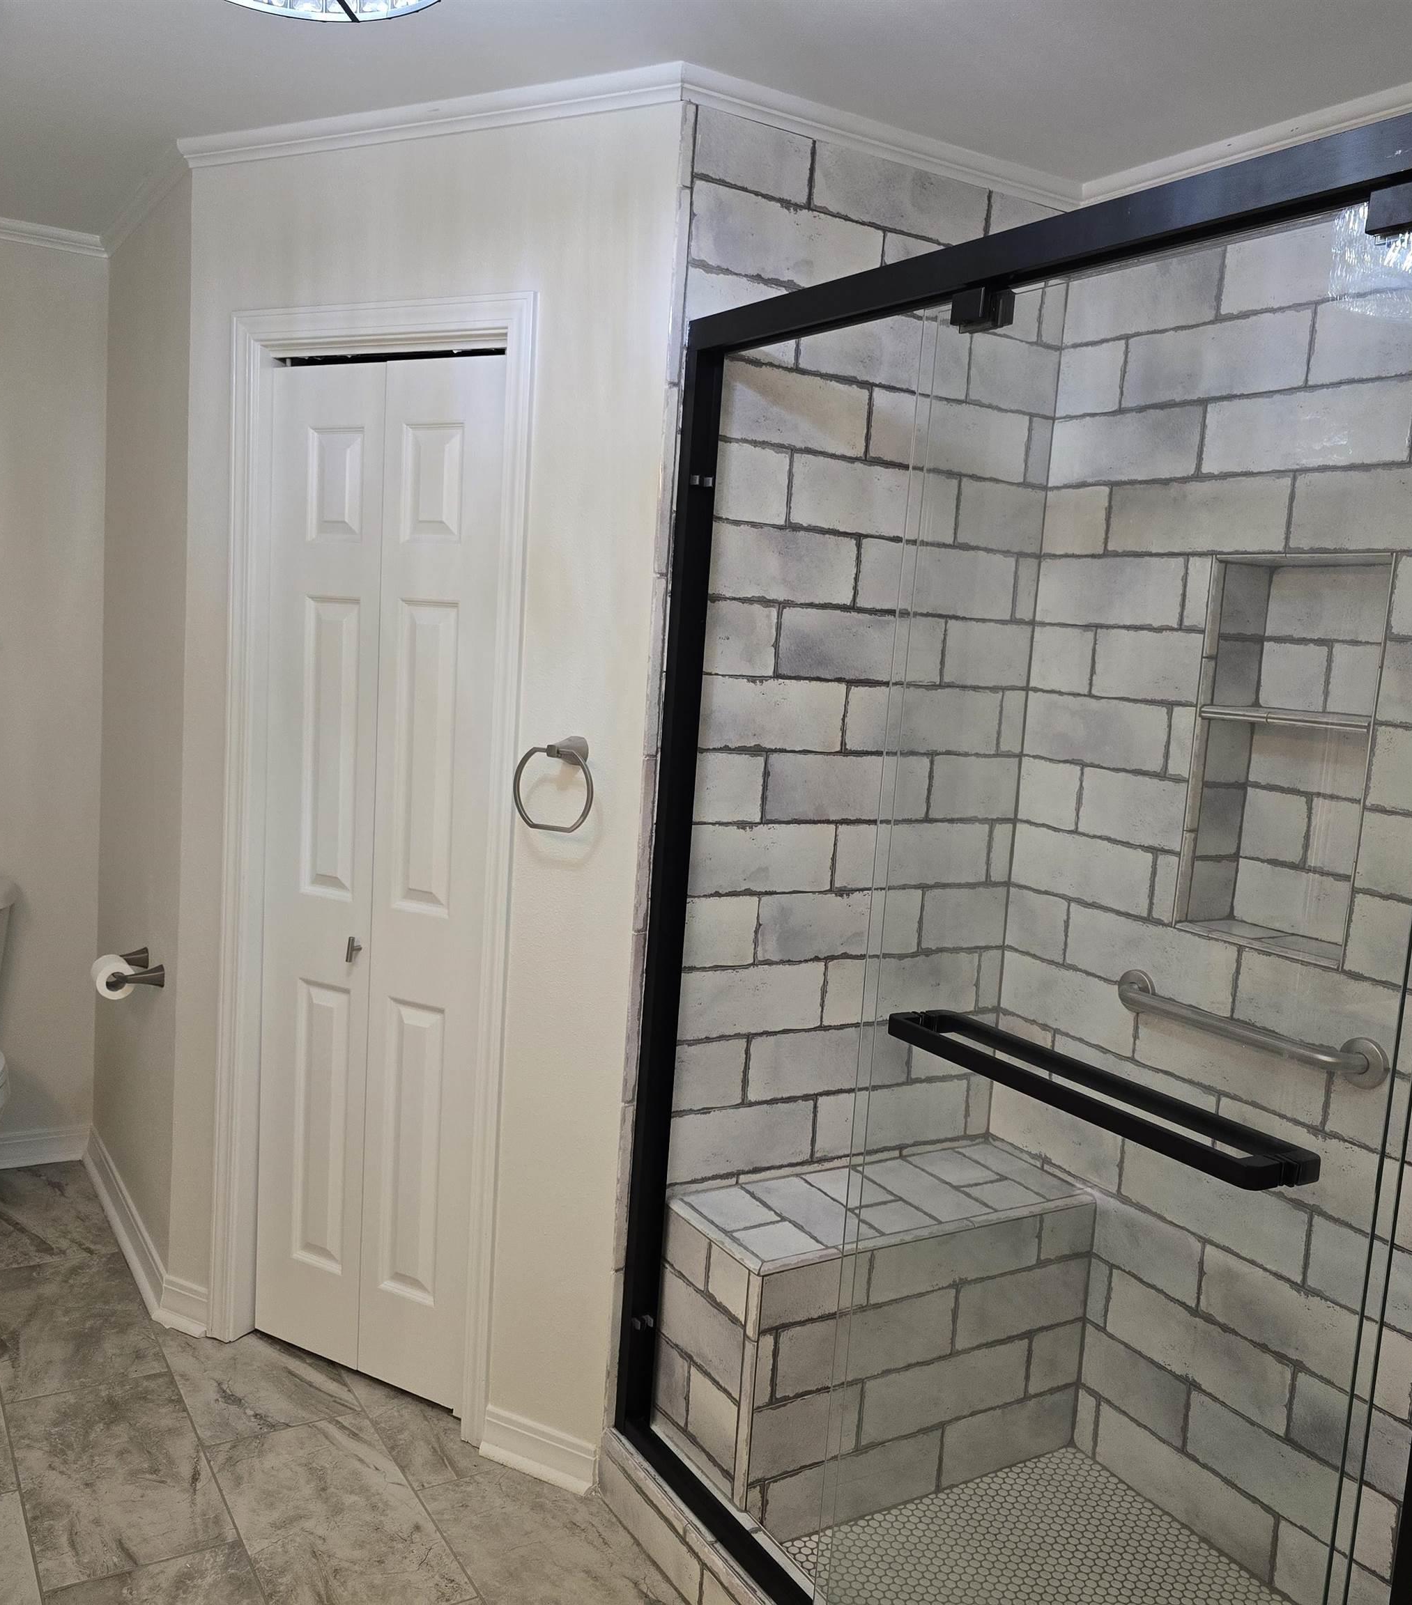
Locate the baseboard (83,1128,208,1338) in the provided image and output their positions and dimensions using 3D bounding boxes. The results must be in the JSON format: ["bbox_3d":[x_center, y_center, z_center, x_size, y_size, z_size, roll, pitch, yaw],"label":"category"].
[{"bbox_3d":[-1.394,1.014,3.489,0.091,0.106,1.130,-1,8,-32],"label":"baseboard"}]

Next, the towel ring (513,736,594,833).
[{"bbox_3d":[-0.249,-0.032,2.458,0.170,0.166,0.075,8,8,29],"label":"towel ring"}]

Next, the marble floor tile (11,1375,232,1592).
[{"bbox_3d":[-1.070,1.210,2.575,0.303,0.014,0.593,-1,8,-32],"label":"marble floor tile"}]

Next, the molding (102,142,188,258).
[{"bbox_3d":[-1.291,-1.358,3.230,0.037,0.049,1.020,-1,8,-32],"label":"molding"}]

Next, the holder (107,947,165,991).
[{"bbox_3d":[-1.288,0.374,3.190,0.104,0.054,0.220,-1,8,-32],"label":"holder"}]

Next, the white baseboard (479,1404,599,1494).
[{"bbox_3d":[-0.314,1.198,2.629,0.245,0.100,0.027,8,8,29],"label":"white baseboard"}]

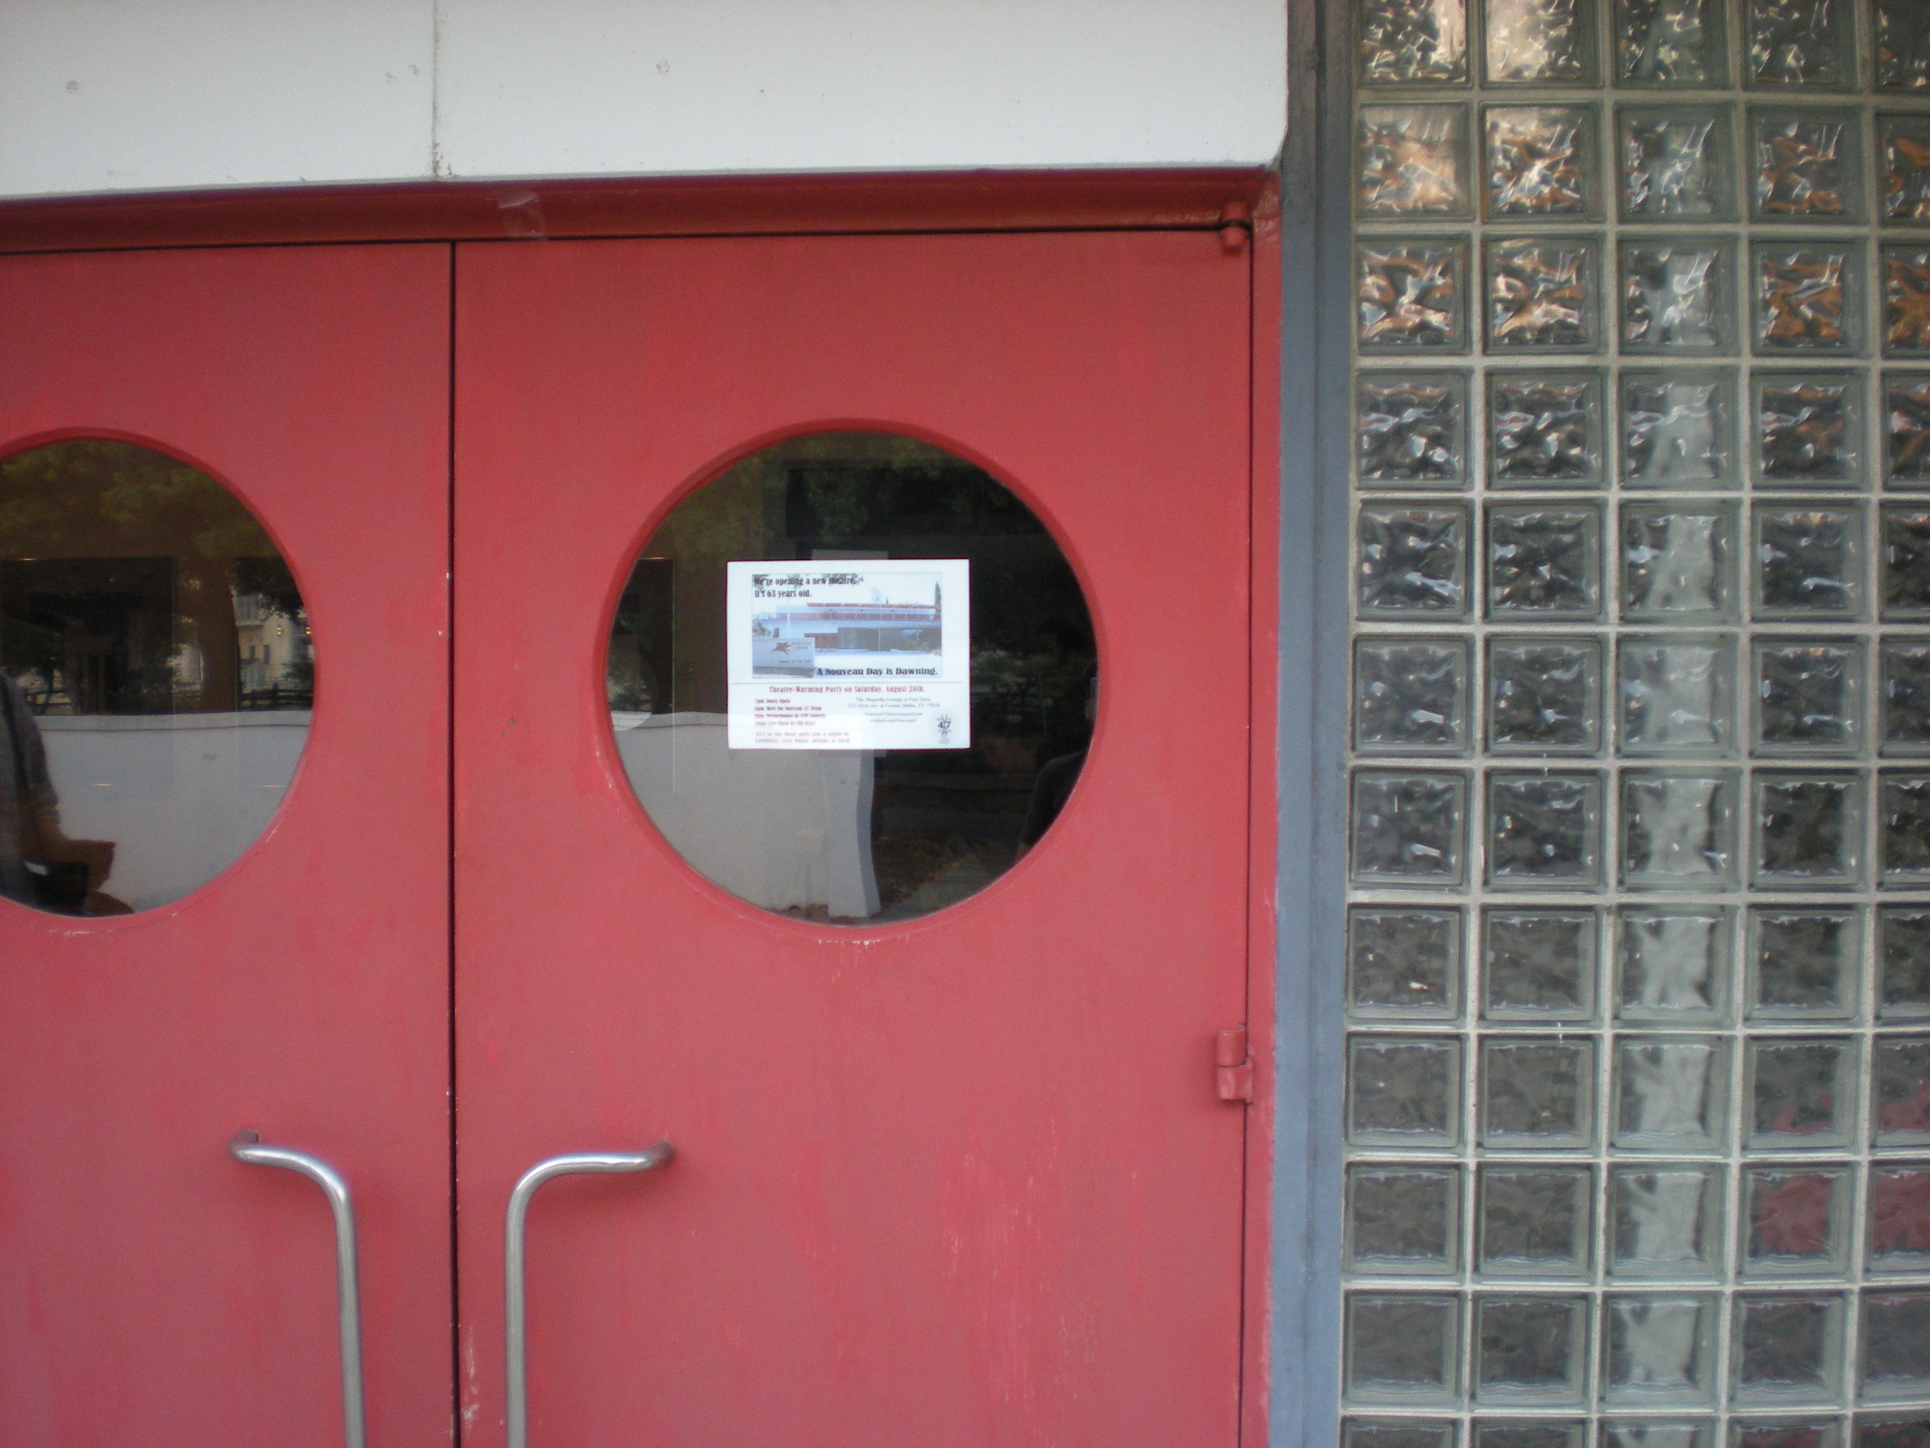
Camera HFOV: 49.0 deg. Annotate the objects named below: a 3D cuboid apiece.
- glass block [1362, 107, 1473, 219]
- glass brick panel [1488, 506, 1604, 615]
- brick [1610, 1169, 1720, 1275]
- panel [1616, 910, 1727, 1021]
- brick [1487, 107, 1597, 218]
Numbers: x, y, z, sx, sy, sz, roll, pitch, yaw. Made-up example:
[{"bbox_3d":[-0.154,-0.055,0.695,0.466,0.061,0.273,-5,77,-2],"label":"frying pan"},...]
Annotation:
[{"bbox_3d":[0.513,-0.635,2.436,0.140,0.140,0.090,0,1,4],"label":"glass block"},{"bbox_3d":[0.656,-0.184,2.425,0.140,0.140,0.085,0,1,3],"label":"glass brick panel"},{"bbox_3d":[0.801,0.566,2.456,0.142,0.142,0.090,0,2,4],"label":"brick"},{"bbox_3d":[0.807,0.271,2.446,0.142,0.142,0.090,0,2,4],"label":"panel"},{"bbox_3d":[0.652,-0.632,2.427,0.140,0.140,0.090,0,1,4],"label":"brick"}]

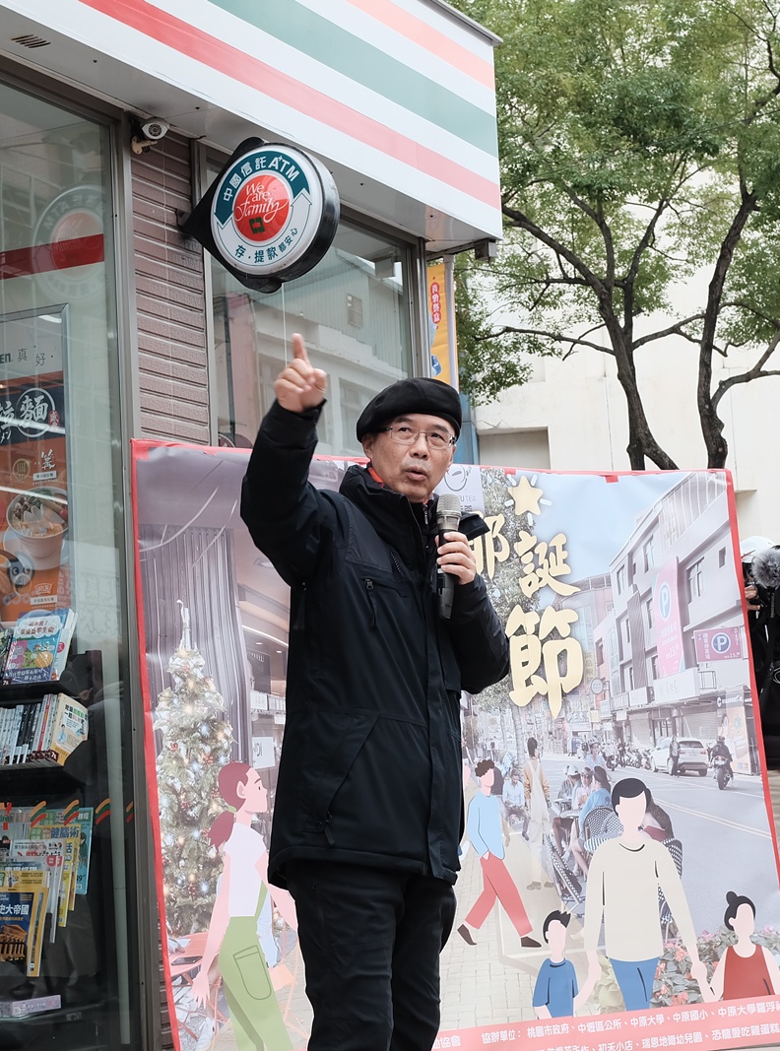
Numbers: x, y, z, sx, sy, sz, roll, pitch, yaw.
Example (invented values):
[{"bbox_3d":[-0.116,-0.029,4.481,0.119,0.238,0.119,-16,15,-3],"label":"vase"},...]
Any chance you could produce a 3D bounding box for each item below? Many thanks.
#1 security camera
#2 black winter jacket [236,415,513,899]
[{"bbox_3d":[-0.829,-1.343,7.250,0.100,0.125,0.190,-1,3,-18],"label":"security camera"},{"bbox_3d":[-0.037,0.238,4.050,0.420,0.890,0.630,-8,-8,38],"label":"black winter jacket"}]

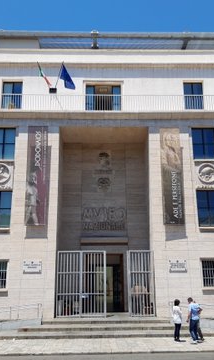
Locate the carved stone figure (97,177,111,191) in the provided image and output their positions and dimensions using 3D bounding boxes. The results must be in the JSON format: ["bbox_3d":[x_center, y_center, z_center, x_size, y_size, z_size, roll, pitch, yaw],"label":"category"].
[{"bbox_3d":[-0.143,0.262,22.955,0.860,0.960,0.250,0,-15,-1],"label":"carved stone figure"}]

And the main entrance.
[{"bbox_3d":[-0.057,5.236,18.325,5.056,3.250,0.500,0,-14,-1],"label":"main entrance"}]

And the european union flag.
[{"bbox_3d":[-2.120,-5.565,19.356,0.857,1.677,0.450,0,-14,-1],"label":"european union flag"}]

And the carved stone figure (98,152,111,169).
[{"bbox_3d":[-0.136,-1.185,21.852,0.818,1.016,0.200,0,-14,-1],"label":"carved stone figure"}]

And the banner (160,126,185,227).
[{"bbox_3d":[3.541,-0.258,19.495,1.084,5.385,0.100,1,-14,-6],"label":"banner"}]

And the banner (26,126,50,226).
[{"bbox_3d":[-3.760,-0.297,19.378,1.082,5.497,0.080,0,-14,-1],"label":"banner"}]

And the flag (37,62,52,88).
[{"bbox_3d":[-3.498,-5.864,20.257,0.756,1.529,0.450,0,-14,-1],"label":"flag"}]

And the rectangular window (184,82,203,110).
[{"bbox_3d":[5.642,-5.459,23.504,1.270,1.880,0.200,0,-15,-1],"label":"rectangular window"}]

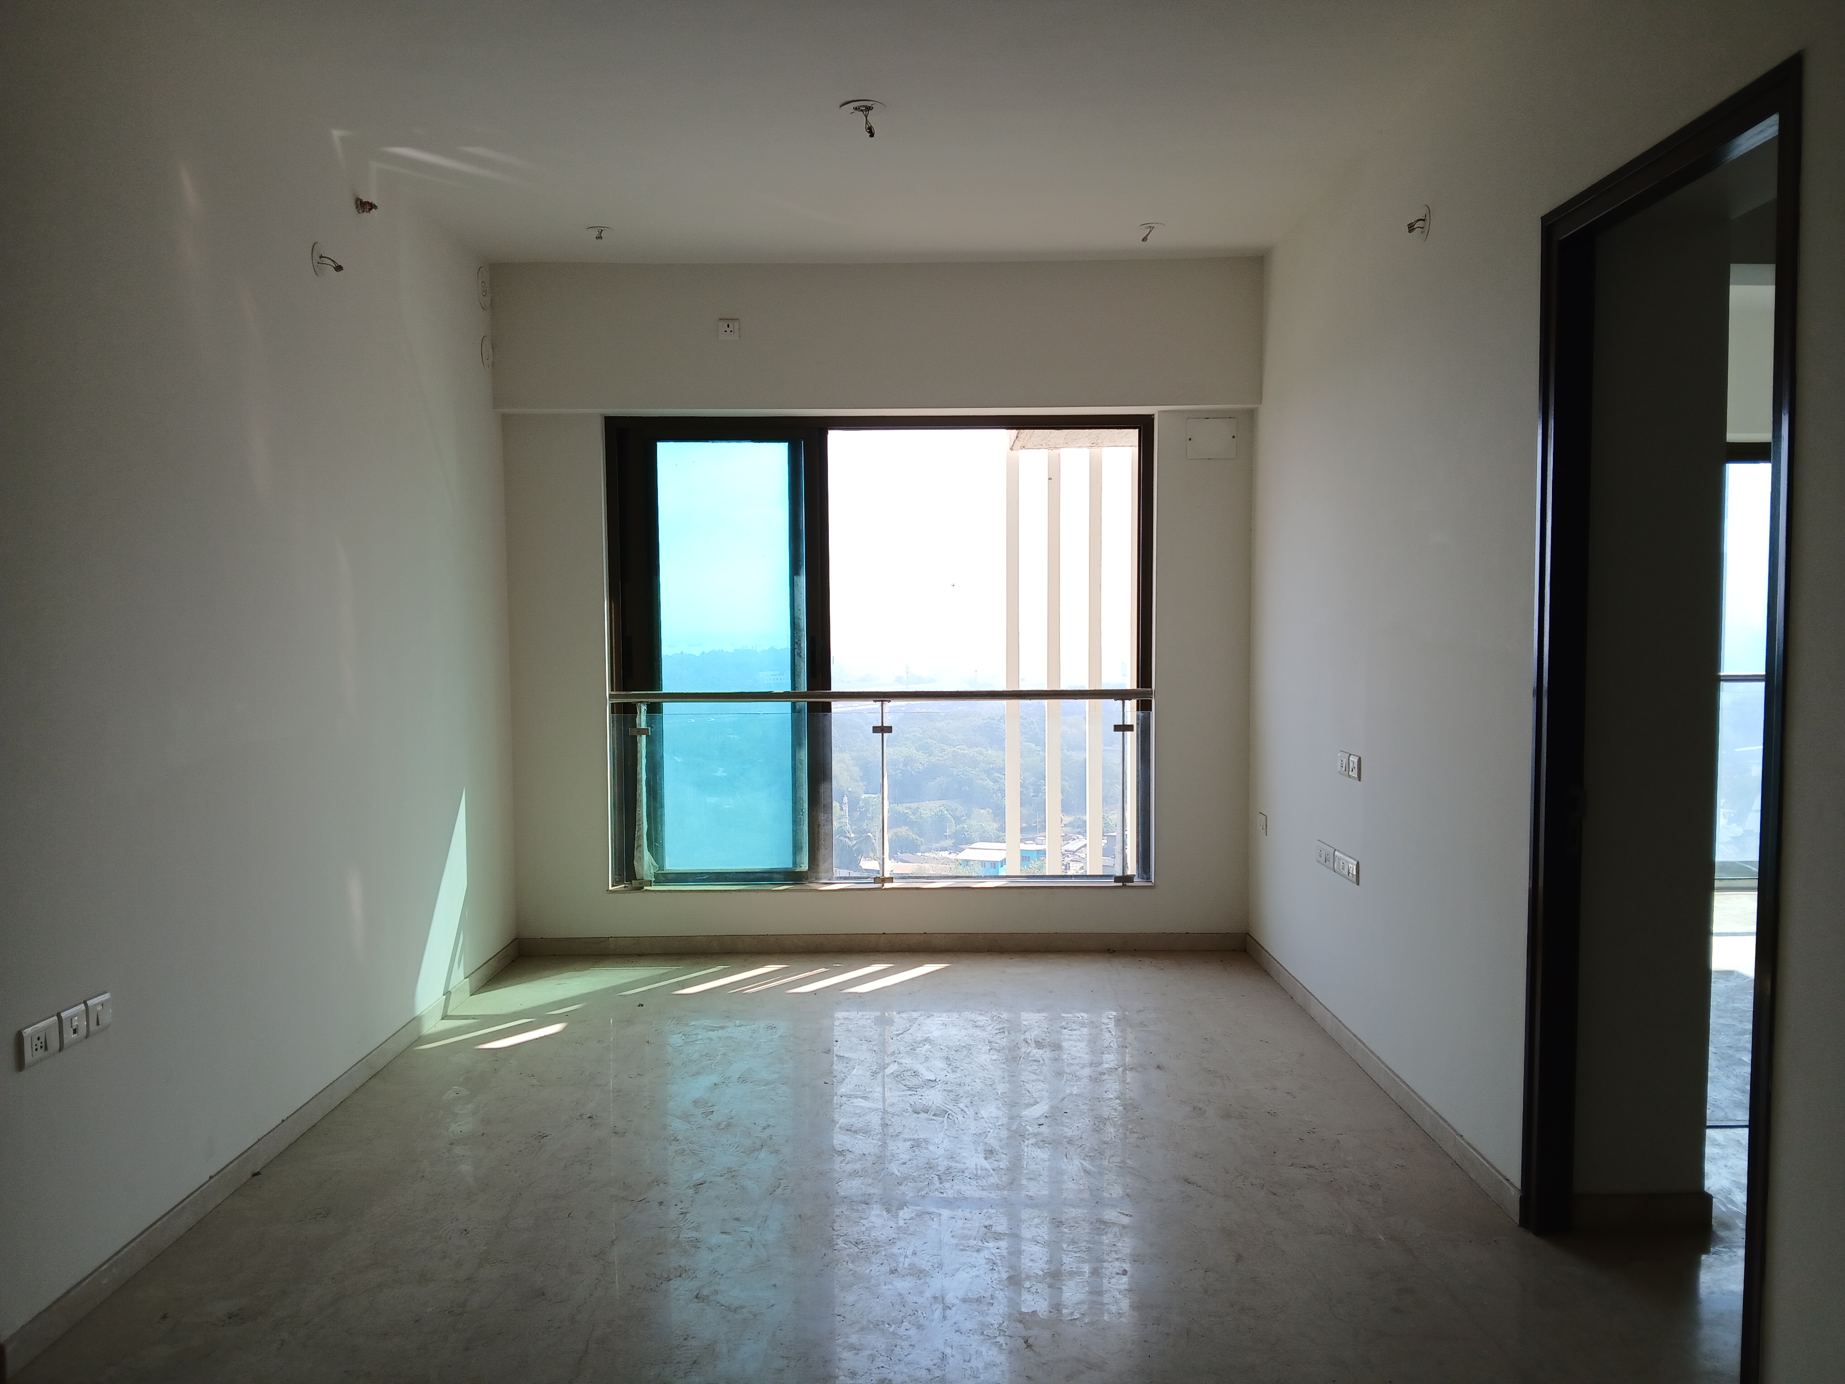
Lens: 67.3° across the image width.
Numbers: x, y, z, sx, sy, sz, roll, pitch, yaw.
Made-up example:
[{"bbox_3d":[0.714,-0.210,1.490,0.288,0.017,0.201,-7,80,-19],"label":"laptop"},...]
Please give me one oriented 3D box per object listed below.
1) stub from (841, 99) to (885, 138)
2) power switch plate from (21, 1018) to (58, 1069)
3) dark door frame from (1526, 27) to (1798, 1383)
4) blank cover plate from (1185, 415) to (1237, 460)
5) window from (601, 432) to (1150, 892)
[{"bbox_3d":[-0.178,-1.724,4.203,0.141,0.091,0.141,0,3,0],"label":"stub"},{"bbox_3d":[-1.842,0.733,2.894,0.013,0.082,0.115,0,3,0],"label":"power switch plate"},{"bbox_3d":[1.534,0.131,2.898,0.109,2.482,0.993,0,3,0],"label":"dark door frame"},{"bbox_3d":[1.302,-1.136,6.218,0.226,0.190,0.012,0,3,0],"label":"blank cover plate"},{"bbox_3d":[-0.183,-0.179,6.356,2.480,2.140,0.122,0,3,0],"label":"window"}]

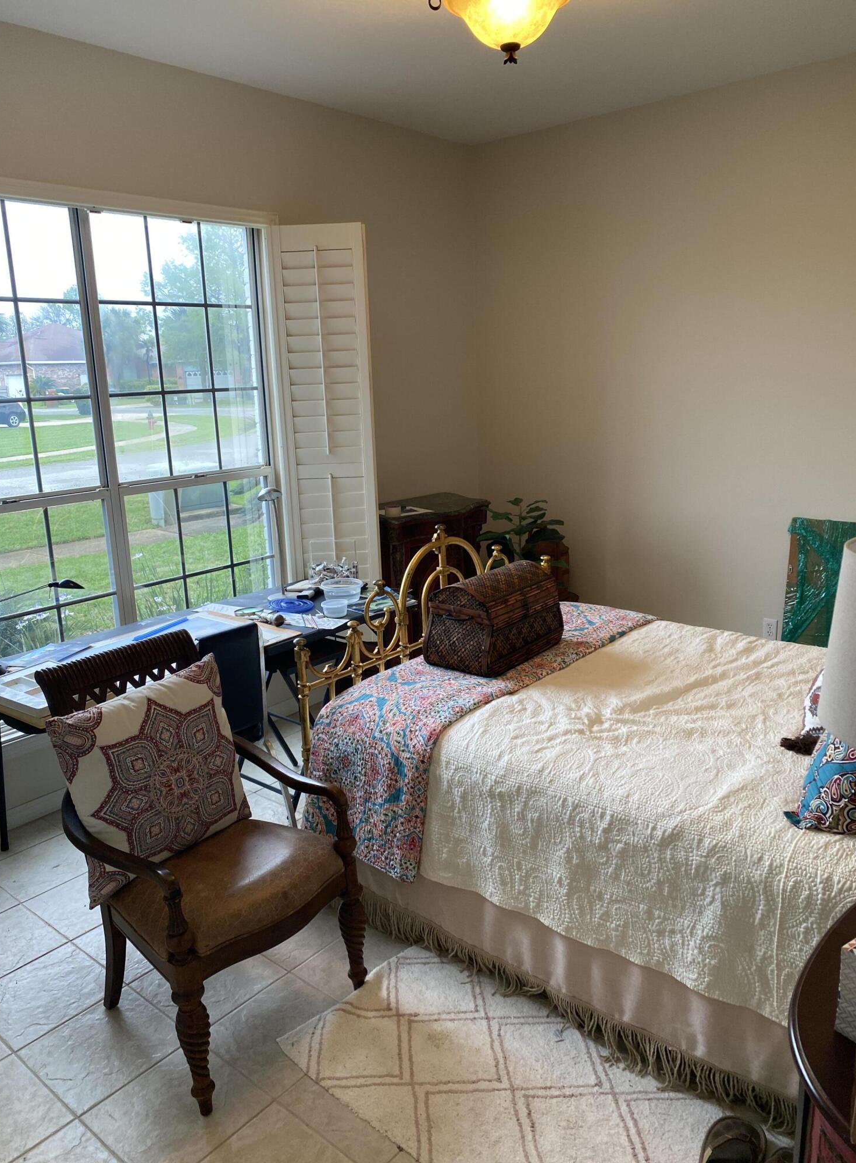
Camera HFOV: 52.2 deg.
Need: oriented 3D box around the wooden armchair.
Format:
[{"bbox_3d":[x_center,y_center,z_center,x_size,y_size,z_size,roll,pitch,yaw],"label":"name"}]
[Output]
[{"bbox_3d":[-0.542,0.650,2.158,0.650,0.925,0.570,9,18,39],"label":"wooden armchair"}]

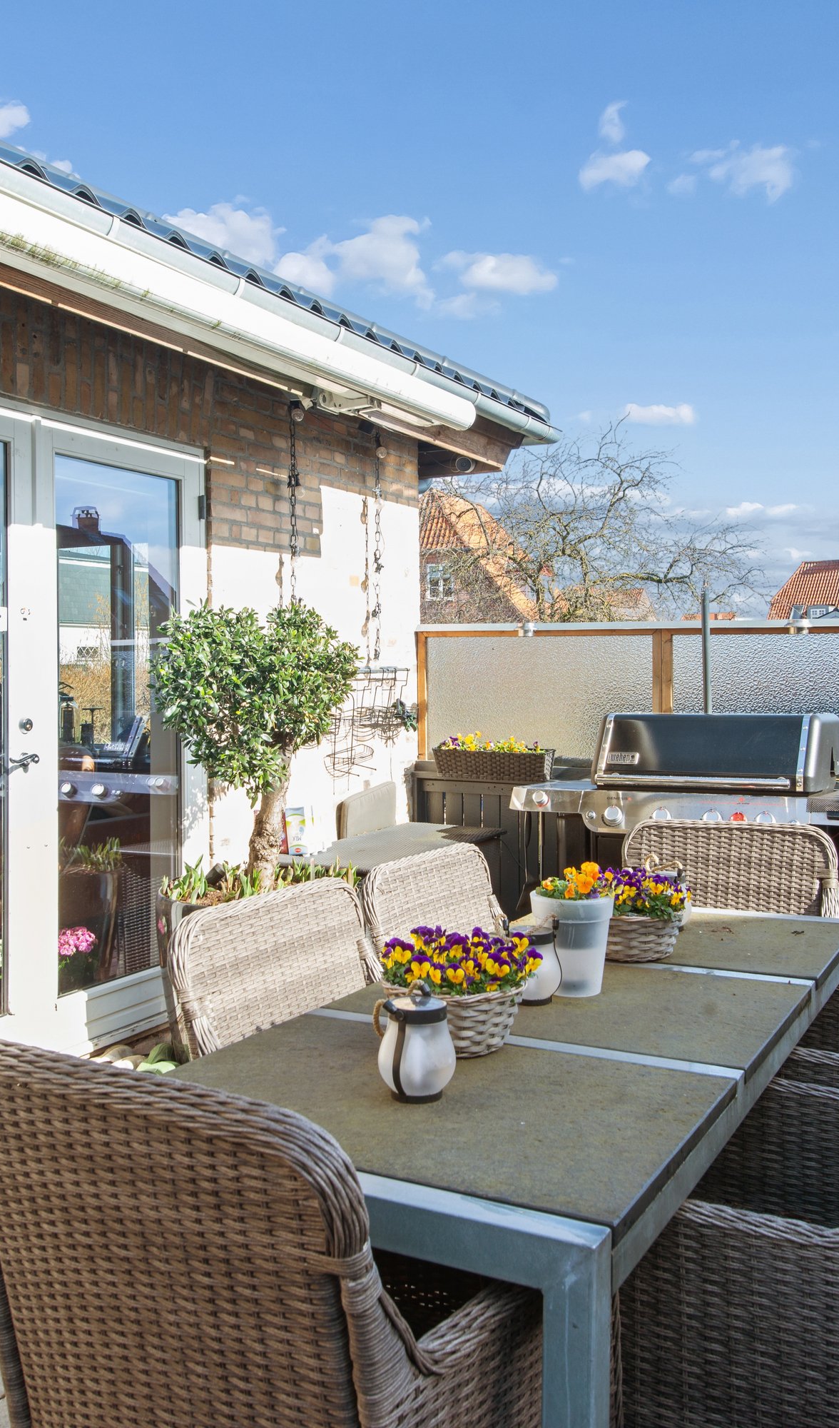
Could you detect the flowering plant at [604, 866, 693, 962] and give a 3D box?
[{"bbox_3d":[0.492,0.447,2.700,0.230,0.195,0.220,0,1,29],"label":"flowering plant"}]

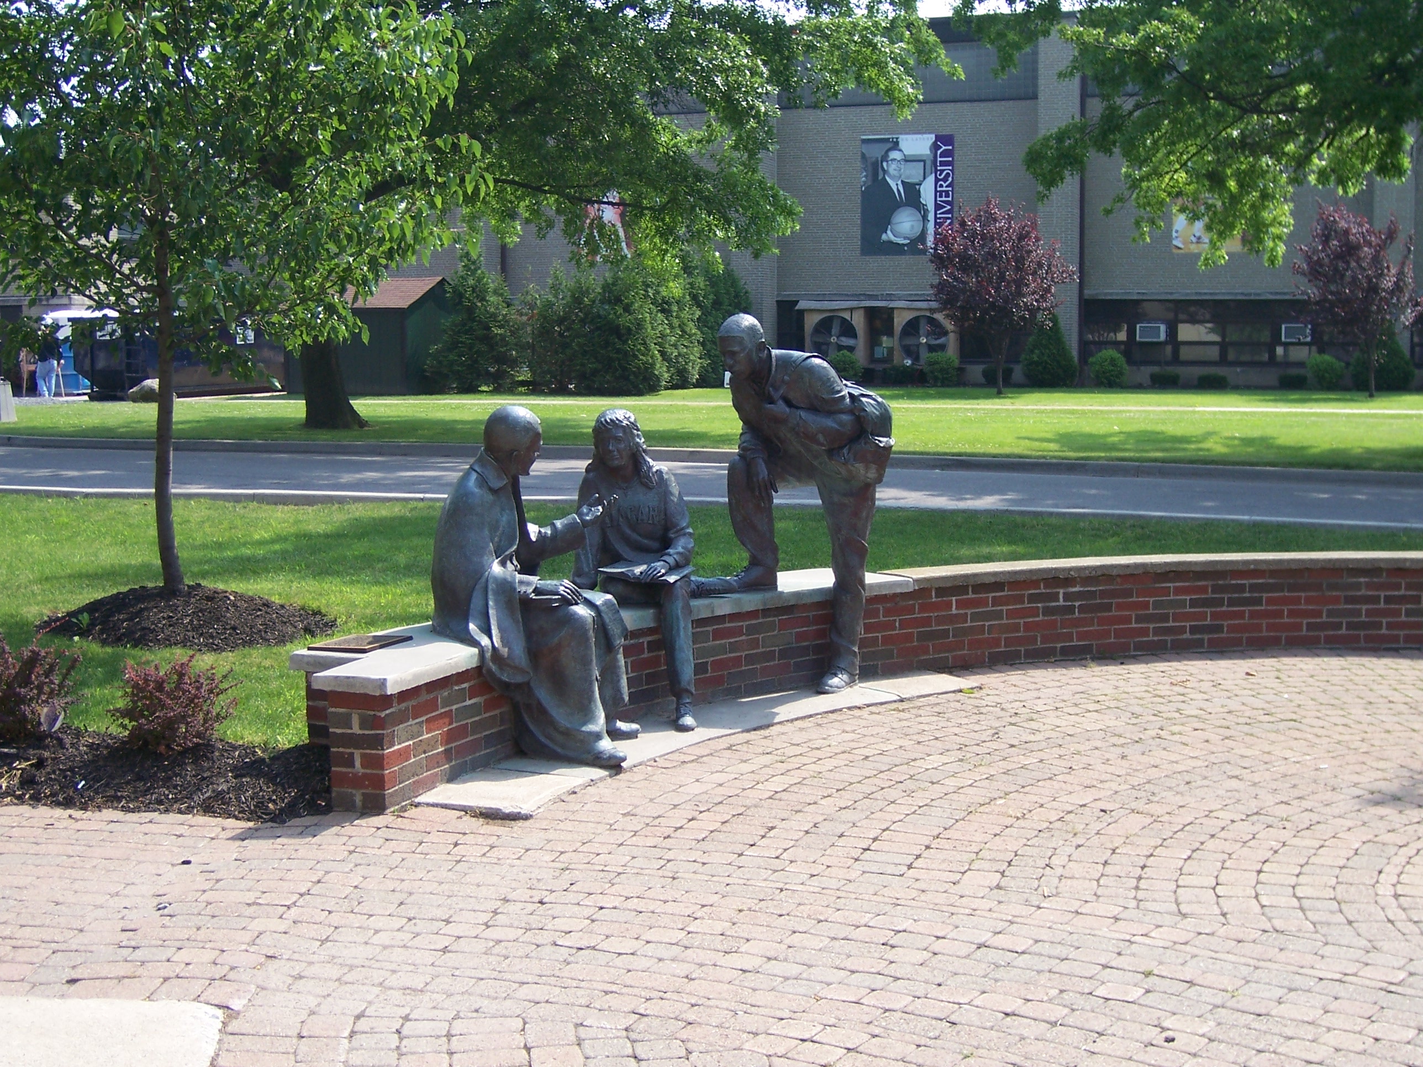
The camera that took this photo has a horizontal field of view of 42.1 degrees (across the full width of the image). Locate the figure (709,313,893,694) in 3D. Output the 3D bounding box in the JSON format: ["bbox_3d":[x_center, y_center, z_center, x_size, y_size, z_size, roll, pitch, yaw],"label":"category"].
[{"bbox_3d":[0.423,-0.155,8.504,0.840,1.730,0.580,-4,7,-25],"label":"figure"}]

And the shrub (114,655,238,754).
[{"bbox_3d":[-2.079,0.675,7.231,0.490,0.385,0.480,-1,6,0],"label":"shrub"}]

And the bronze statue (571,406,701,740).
[{"bbox_3d":[-0.298,0.127,7.980,0.600,1.305,0.820,-2,6,-11],"label":"bronze statue"}]

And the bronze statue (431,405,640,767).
[{"bbox_3d":[-0.697,0.181,7.311,0.820,1.355,0.720,0,6,10],"label":"bronze statue"}]

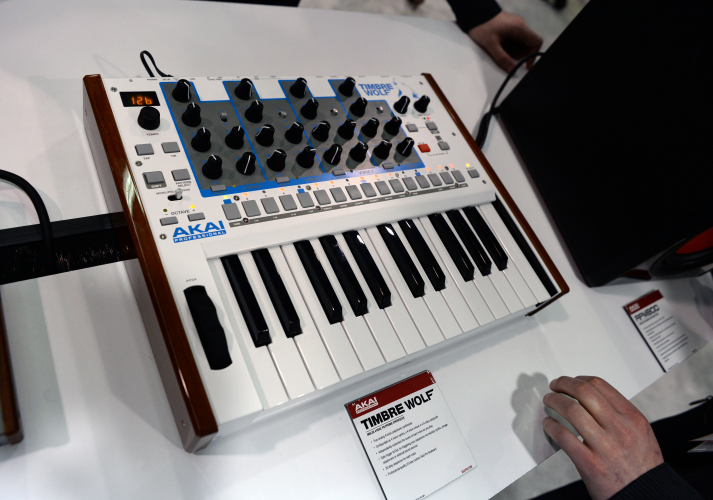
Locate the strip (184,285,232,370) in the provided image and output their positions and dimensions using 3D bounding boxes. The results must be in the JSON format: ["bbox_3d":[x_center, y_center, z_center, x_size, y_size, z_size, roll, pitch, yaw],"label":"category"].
[{"bbox_3d":[-0.110,0.055,0.373,0.016,0.011,0.070,-13,65,-33],"label":"strip"}]

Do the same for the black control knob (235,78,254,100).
[{"bbox_3d":[-0.114,-0.167,0.515,0.017,0.017,0.017,13,53,-18],"label":"black control knob"}]

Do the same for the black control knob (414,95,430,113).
[{"bbox_3d":[0.081,-0.179,0.610,0.018,0.016,0.018,-13,67,-32],"label":"black control knob"}]

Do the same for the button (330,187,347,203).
[{"bbox_3d":[-0.018,-0.055,0.501,0.012,0.002,0.016,-13,66,-32],"label":"button"}]

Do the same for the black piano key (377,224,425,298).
[{"bbox_3d":[0.046,0.007,0.495,0.014,0.011,0.084,-13,65,-33],"label":"black piano key"}]

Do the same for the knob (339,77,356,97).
[{"bbox_3d":[-0.009,-0.192,0.586,0.018,0.017,0.018,13,55,-19],"label":"knob"}]

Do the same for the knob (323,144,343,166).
[{"bbox_3d":[-0.024,-0.102,0.531,0.018,0.016,0.018,-13,66,-32],"label":"knob"}]

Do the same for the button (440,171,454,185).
[{"bbox_3d":[0.104,-0.083,0.578,0.012,0.003,0.015,-13,65,-33],"label":"button"}]

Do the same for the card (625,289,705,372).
[{"bbox_3d":[0.420,0.108,0.688,0.097,0.005,0.097,-10,64,-32],"label":"card"}]

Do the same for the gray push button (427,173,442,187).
[{"bbox_3d":[0.089,-0.079,0.568,0.012,0.003,0.015,-13,65,-33],"label":"gray push button"}]

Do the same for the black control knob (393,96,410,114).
[{"bbox_3d":[0.057,-0.178,0.609,0.017,0.017,0.017,12,54,-19],"label":"black control knob"}]

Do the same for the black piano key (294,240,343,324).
[{"bbox_3d":[-0.032,0.026,0.447,0.014,0.011,0.085,-13,65,-33],"label":"black piano key"}]

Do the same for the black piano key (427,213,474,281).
[{"bbox_3d":[0.103,-0.007,0.536,0.014,0.011,0.088,-13,65,-32],"label":"black piano key"}]

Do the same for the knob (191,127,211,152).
[{"bbox_3d":[-0.146,-0.105,0.473,0.018,0.016,0.018,-13,66,-32],"label":"knob"}]

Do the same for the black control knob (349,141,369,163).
[{"bbox_3d":[0.003,-0.109,0.549,0.018,0.016,0.018,-13,66,-32],"label":"black control knob"}]

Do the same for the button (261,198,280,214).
[{"bbox_3d":[-0.082,-0.042,0.472,0.013,0.003,0.017,-13,66,-32],"label":"button"}]

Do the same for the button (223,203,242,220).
[{"bbox_3d":[-0.108,-0.032,0.433,0.013,0.003,0.016,-13,67,-32],"label":"button"}]

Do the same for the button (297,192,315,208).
[{"bbox_3d":[-0.048,-0.046,0.471,0.013,0.003,0.016,-13,67,-32],"label":"button"}]

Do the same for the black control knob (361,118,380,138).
[{"bbox_3d":[0.017,-0.136,0.550,0.018,0.016,0.018,-13,67,-32],"label":"black control knob"}]

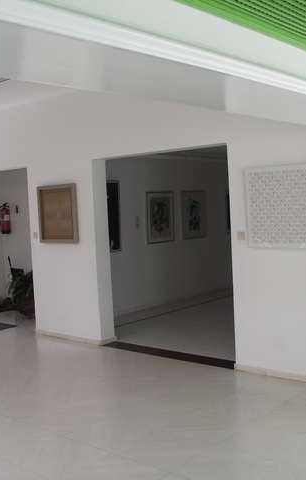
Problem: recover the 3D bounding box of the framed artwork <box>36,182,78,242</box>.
[{"bbox_3d":[-1.179,-0.316,6.892,0.659,0.712,0.040,1,5,38],"label":"framed artwork"}]

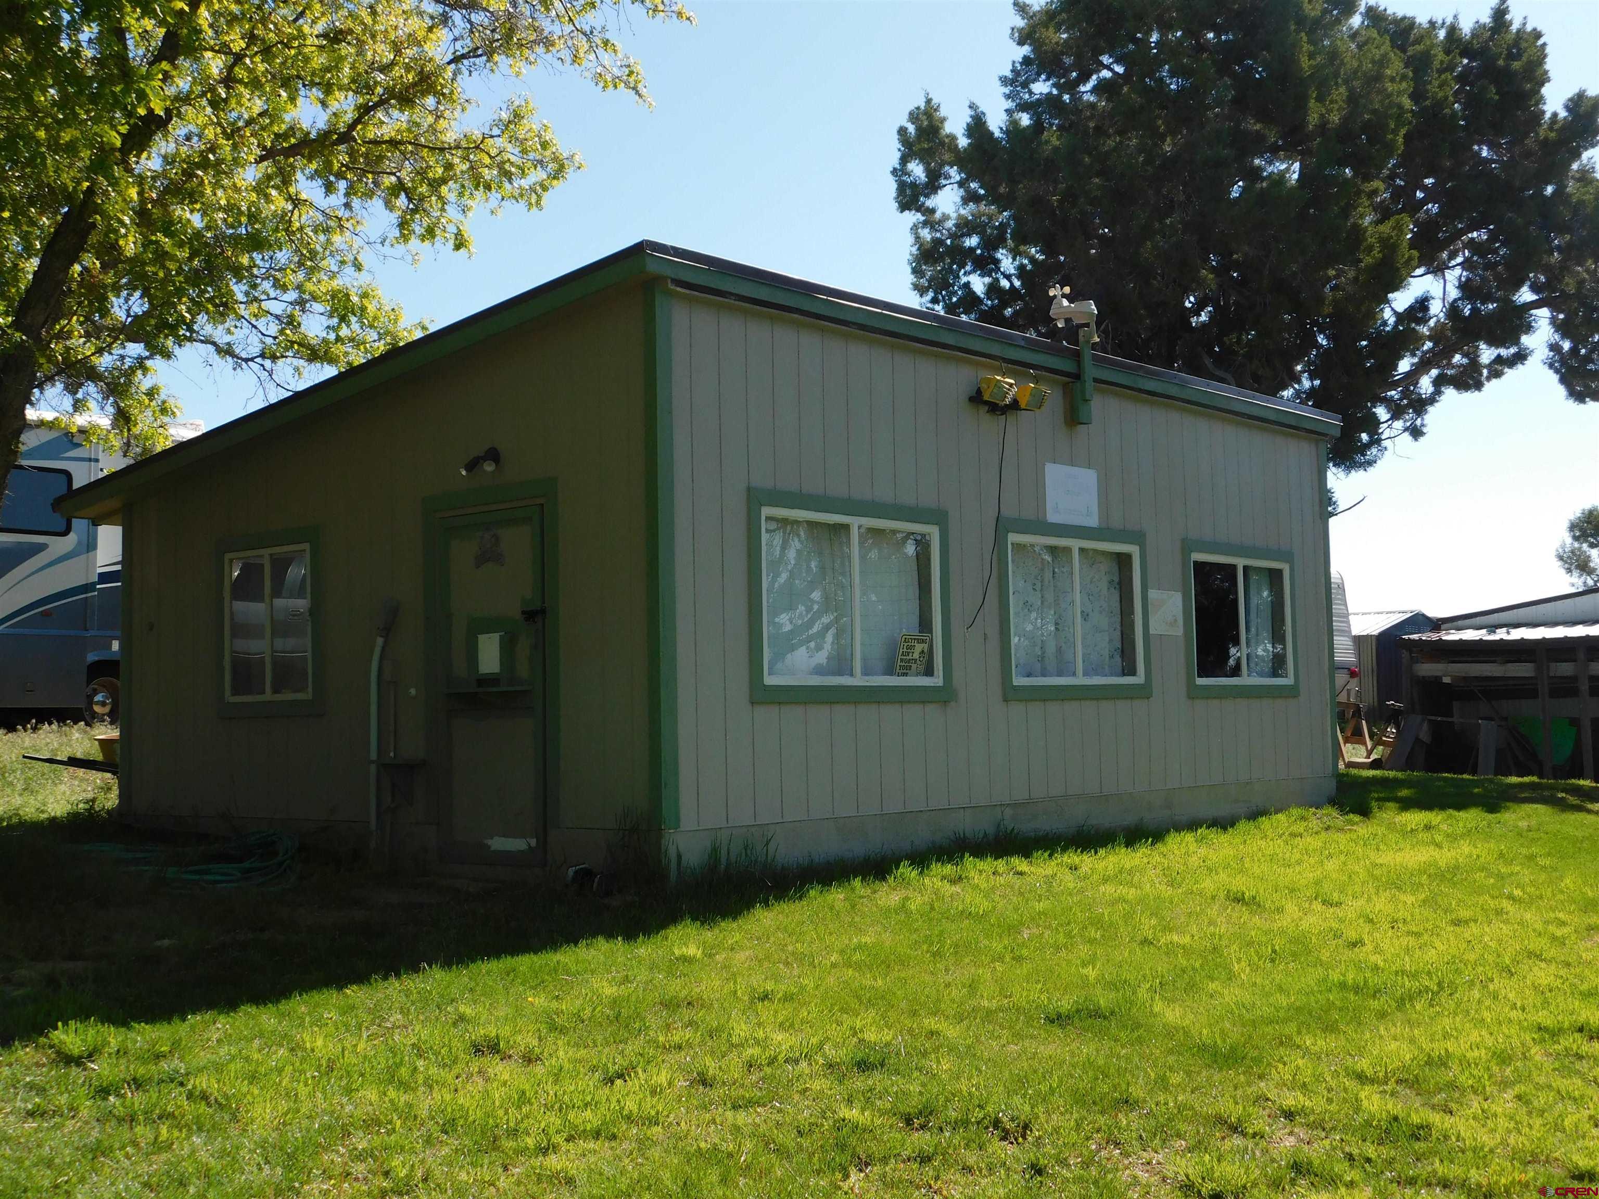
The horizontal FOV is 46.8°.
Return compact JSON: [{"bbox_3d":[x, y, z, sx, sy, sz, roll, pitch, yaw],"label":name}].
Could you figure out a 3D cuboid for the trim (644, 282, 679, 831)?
[{"bbox_3d":[-0.672,-0.219,8.980,0.080,2.660,0.120,-4,-5,41],"label":"trim"}]

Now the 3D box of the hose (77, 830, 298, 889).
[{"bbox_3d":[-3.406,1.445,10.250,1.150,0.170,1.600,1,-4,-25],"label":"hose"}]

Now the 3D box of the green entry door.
[{"bbox_3d":[-1.621,0.459,9.716,0.850,1.860,0.050,-4,-5,41],"label":"green entry door"}]

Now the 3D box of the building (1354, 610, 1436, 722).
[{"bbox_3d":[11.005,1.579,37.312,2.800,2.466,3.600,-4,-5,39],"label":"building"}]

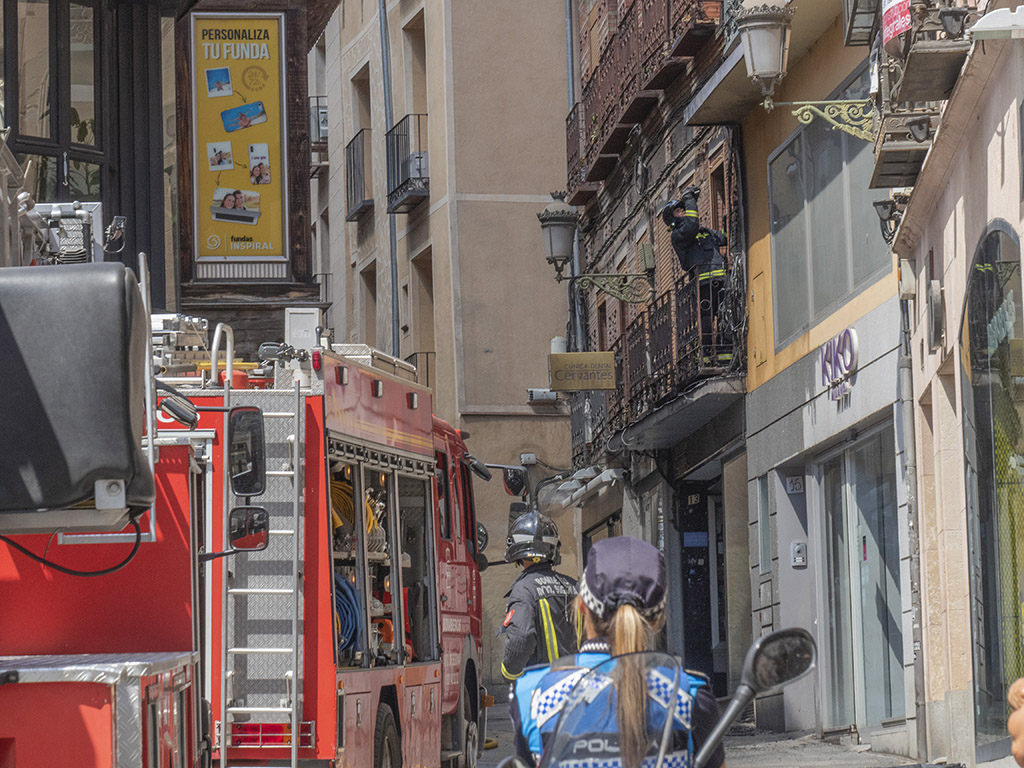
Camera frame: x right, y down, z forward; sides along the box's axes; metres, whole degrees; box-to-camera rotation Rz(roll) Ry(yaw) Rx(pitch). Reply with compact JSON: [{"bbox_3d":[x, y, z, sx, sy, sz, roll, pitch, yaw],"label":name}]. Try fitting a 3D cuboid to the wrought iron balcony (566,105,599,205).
[{"bbox_3d":[0.907,-2.866,51.670,0.290,1.060,1.280,-1,-6,-5],"label":"wrought iron balcony"}]

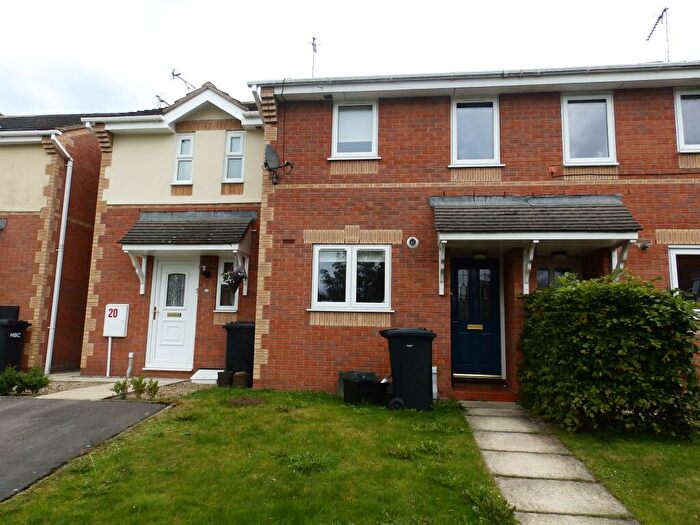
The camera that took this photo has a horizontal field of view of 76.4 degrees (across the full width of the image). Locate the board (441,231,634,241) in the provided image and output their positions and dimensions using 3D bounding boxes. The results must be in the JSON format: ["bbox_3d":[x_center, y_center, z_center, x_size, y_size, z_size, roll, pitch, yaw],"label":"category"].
[{"bbox_3d":[2.549,-0.362,6.105,2.622,0.108,0.025,0,-6,7],"label":"board"}]

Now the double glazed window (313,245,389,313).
[{"bbox_3d":[0.035,0.245,6.977,1.245,1.012,0.090,0,-7,7],"label":"double glazed window"}]

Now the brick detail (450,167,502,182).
[{"bbox_3d":[1.959,-1.349,6.923,0.747,0.218,0.090,0,-7,7],"label":"brick detail"}]

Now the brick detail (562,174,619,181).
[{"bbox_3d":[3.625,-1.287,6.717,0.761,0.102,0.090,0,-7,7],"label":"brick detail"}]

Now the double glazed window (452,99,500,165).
[{"bbox_3d":[1.977,-2.069,7.056,0.750,1.140,0.080,0,-6,7],"label":"double glazed window"}]

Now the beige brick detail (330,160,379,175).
[{"bbox_3d":[0.080,-1.510,7.168,0.749,0.206,0.090,0,-7,7],"label":"beige brick detail"}]

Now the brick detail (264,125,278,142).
[{"bbox_3d":[-1.305,-2.147,7.418,0.227,0.275,0.100,0,-7,7],"label":"brick detail"}]

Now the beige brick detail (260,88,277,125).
[{"bbox_3d":[-1.318,-2.574,7.291,0.227,0.510,0.270,0,-7,7],"label":"beige brick detail"}]

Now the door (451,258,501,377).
[{"bbox_3d":[2.049,0.863,7.187,0.760,1.905,0.070,0,-7,7],"label":"door"}]

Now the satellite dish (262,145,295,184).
[{"bbox_3d":[-1.131,-1.568,7.104,0.470,0.610,0.420,-1,-7,23],"label":"satellite dish"}]

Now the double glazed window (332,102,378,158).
[{"bbox_3d":[0.099,-2.140,7.270,0.746,0.930,0.090,0,-7,7],"label":"double glazed window"}]

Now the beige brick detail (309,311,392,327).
[{"bbox_3d":[0.005,0.879,6.958,1.265,0.215,0.100,0,-6,7],"label":"beige brick detail"}]

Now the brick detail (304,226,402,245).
[{"bbox_3d":[0.041,-0.441,7.103,1.575,0.300,0.100,0,-6,7],"label":"brick detail"}]

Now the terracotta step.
[{"bbox_3d":[2.017,1.989,6.817,0.930,0.130,0.700,0,-6,7],"label":"terracotta step"}]

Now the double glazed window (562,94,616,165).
[{"bbox_3d":[3.650,-2.038,6.849,0.755,1.130,0.080,0,-6,7],"label":"double glazed window"}]

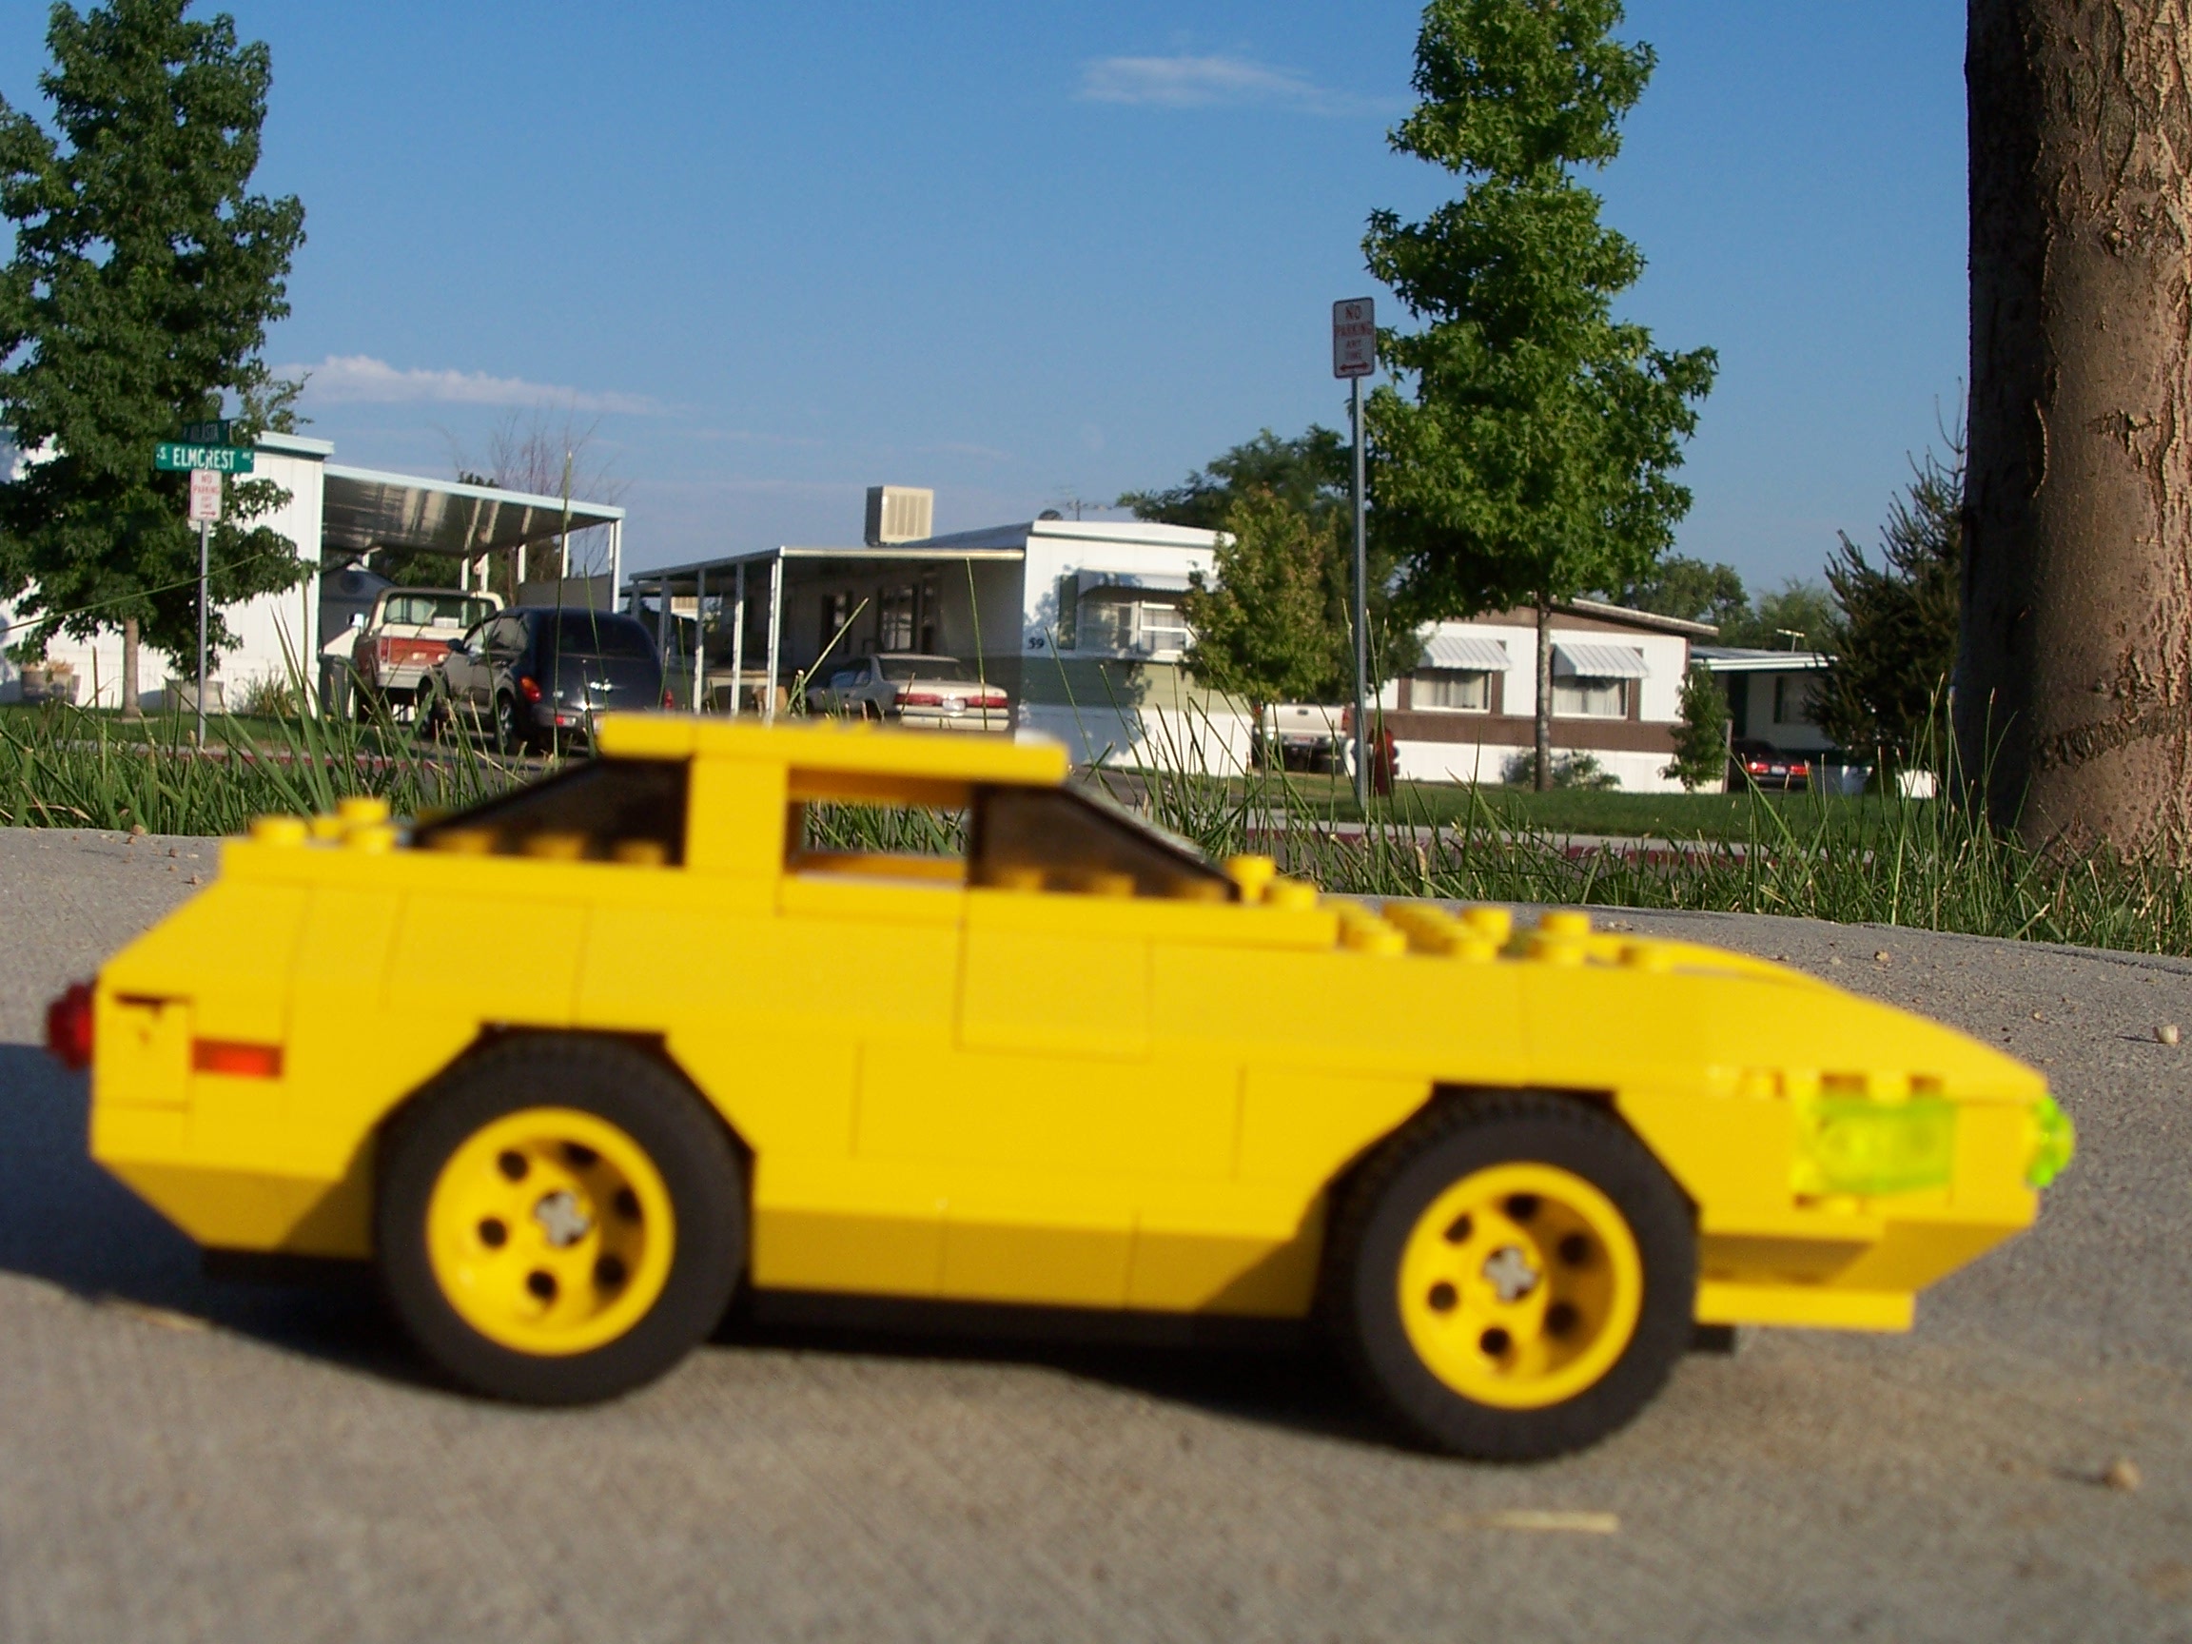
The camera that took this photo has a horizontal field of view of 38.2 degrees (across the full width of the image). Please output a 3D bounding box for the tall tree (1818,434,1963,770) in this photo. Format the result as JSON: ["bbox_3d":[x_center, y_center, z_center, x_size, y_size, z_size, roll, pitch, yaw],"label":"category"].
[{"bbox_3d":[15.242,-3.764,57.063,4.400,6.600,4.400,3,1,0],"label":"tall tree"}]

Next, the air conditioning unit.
[{"bbox_3d":[-3.251,-5.069,52.500,0.880,0.950,0.880,2,3,-24],"label":"air conditioning unit"}]

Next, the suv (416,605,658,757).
[{"bbox_3d":[-6.080,-1.560,34.500,1.720,1.600,4.280,2,3,-28],"label":"suv"}]

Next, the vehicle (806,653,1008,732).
[{"bbox_3d":[-2.968,-1.882,49.000,1.800,1.420,4.800,2,3,-21],"label":"vehicle"}]

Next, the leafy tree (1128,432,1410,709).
[{"bbox_3d":[2.838,-3.965,54.059,4.800,5.600,4.600,3,1,0],"label":"leafy tree"}]

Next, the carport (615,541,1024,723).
[{"bbox_3d":[-4.713,-2.681,51.320,3.650,2.950,11.000,2,1,-20],"label":"carport"}]

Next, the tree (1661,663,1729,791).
[{"bbox_3d":[10.979,-1.741,58.000,1.250,2.350,1.200,3,1,0],"label":"tree"}]

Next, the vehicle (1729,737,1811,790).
[{"bbox_3d":[15.067,-1.271,75.166,1.730,1.400,4.500,2,1,-17],"label":"vehicle"}]

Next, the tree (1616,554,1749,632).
[{"bbox_3d":[17.598,-4.599,95.000,4.600,6.600,4.600,3,2,0],"label":"tree"}]

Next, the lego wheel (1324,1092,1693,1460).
[{"bbox_3d":[0.054,0.058,0.408,0.043,0.043,0.021,3,1,0],"label":"lego wheel"}]

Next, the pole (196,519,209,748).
[{"bbox_3d":[-8.174,-1.859,29.000,0.060,2.400,0.060,1,2,-16],"label":"pole"}]

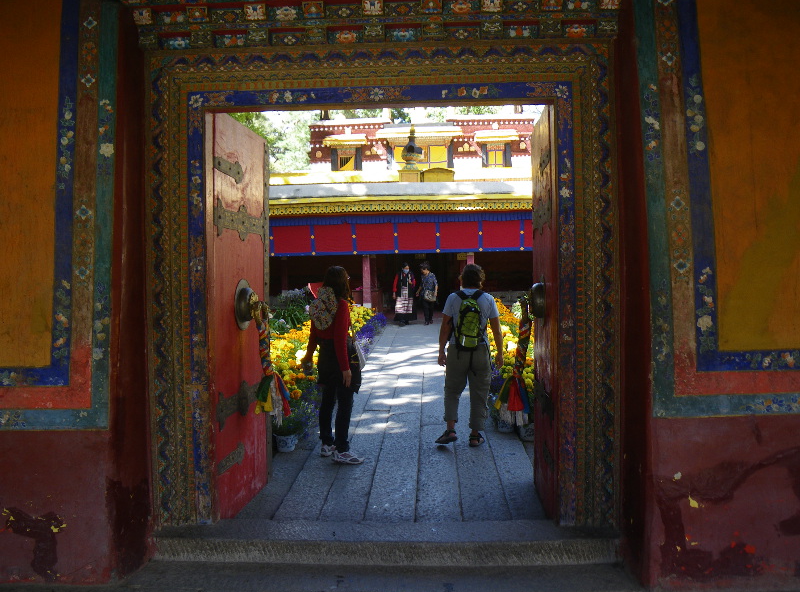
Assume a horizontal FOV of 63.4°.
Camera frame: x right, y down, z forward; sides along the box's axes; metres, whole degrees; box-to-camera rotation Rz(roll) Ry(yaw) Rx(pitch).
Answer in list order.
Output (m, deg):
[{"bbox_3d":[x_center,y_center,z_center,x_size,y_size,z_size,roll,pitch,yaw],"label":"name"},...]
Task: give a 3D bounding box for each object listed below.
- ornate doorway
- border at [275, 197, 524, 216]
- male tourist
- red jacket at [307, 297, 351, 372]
[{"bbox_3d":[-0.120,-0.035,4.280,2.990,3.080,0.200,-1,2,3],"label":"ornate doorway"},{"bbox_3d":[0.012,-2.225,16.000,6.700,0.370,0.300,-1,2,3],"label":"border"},{"bbox_3d":[0.652,0.539,6.070,0.650,1.710,0.460,-1,2,2],"label":"male tourist"},{"bbox_3d":[-0.621,0.343,5.620,0.420,0.630,0.270,1,3,38],"label":"red jacket"}]

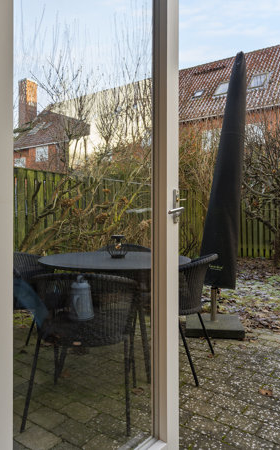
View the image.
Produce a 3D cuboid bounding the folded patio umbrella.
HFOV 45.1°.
[{"bbox_3d":[0.876,-0.558,3.350,0.375,2.350,0.370,5,0,11],"label":"folded patio umbrella"}]

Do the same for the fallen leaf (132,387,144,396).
[{"bbox_3d":[-0.009,1.020,2.075,0.070,0.022,0.070,0,0,0],"label":"fallen leaf"}]

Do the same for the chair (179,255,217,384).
[{"bbox_3d":[0.250,0.630,2.514,0.580,0.800,0.610,0,0,21],"label":"chair"}]

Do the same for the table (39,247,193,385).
[{"bbox_3d":[-0.194,0.647,2.610,1.160,0.766,1.160,0,0,0],"label":"table"}]

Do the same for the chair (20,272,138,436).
[{"bbox_3d":[-0.312,0.630,1.913,0.610,0.800,0.580,0,0,3],"label":"chair"}]

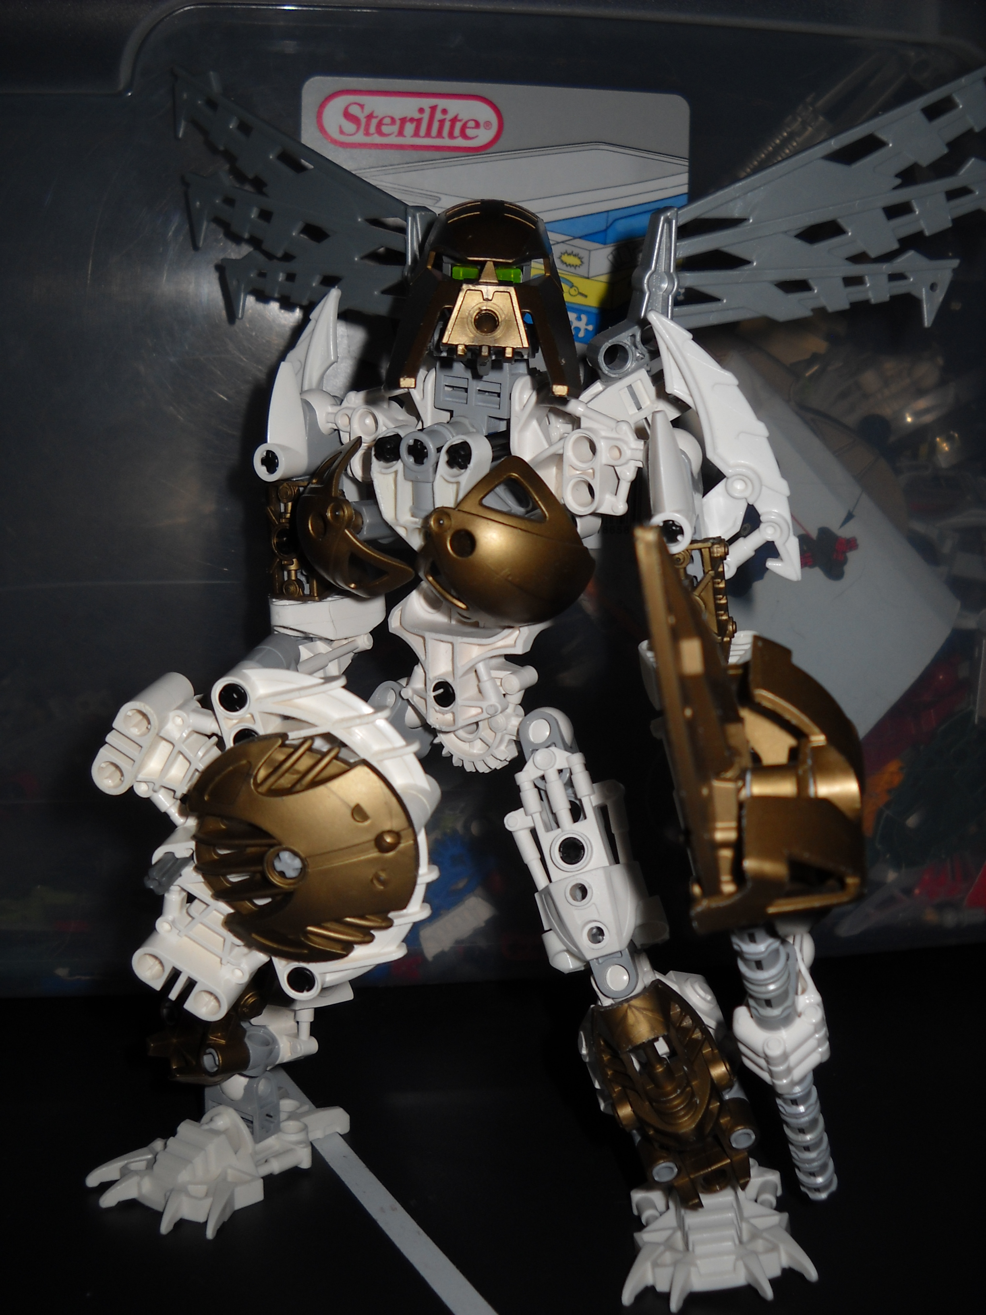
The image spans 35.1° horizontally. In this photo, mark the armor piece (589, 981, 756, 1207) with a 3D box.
[{"bbox_3d":[0.033,0.080,0.286,0.022,0.045,0.017,-19,27,10],"label":"armor piece"}]

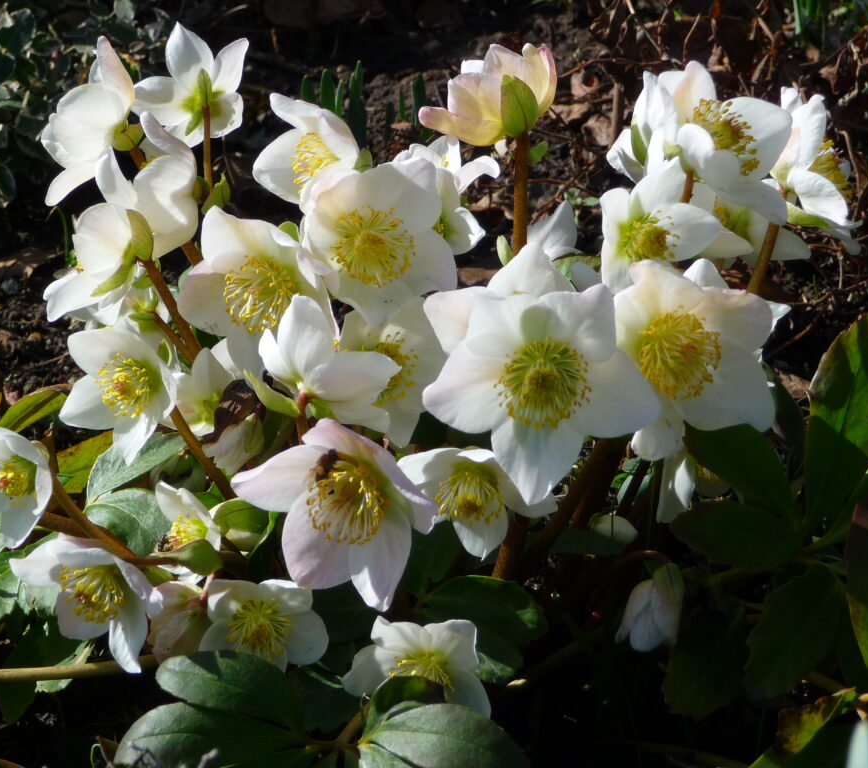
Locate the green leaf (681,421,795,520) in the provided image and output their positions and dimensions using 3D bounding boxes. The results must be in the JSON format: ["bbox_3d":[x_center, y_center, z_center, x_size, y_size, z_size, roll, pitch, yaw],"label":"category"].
[{"bbox_3d":[0.115,0.033,1.140,0.048,0.009,0.028,38,60,22],"label":"green leaf"}]

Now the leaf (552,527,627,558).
[{"bbox_3d":[0.059,0.060,1.160,0.030,0.006,0.018,8,42,9],"label":"leaf"}]

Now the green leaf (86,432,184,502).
[{"bbox_3d":[-0.113,0.032,1.150,0.045,0.012,0.026,-29,44,-20],"label":"green leaf"}]

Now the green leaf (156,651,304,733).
[{"bbox_3d":[-0.070,0.107,1.050,0.056,0.010,0.030,15,46,24],"label":"green leaf"}]

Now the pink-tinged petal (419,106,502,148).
[{"bbox_3d":[0.011,-0.095,1.130,0.026,0.014,0.024,-25,37,-38],"label":"pink-tinged petal"}]

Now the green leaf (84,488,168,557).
[{"bbox_3d":[-0.114,0.052,1.140,0.034,0.012,0.026,19,44,21],"label":"green leaf"}]

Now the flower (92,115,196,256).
[{"bbox_3d":[-0.111,-0.076,1.180,0.028,0.053,0.050,10,29,31],"label":"flower"}]

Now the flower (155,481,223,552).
[{"bbox_3d":[-0.088,0.050,1.100,0.022,0.034,0.036,-18,33,-37],"label":"flower"}]

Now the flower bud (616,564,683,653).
[{"bbox_3d":[0.080,0.083,1.130,0.021,0.032,0.021,21,18,-3],"label":"flower bud"}]

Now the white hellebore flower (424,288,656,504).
[{"bbox_3d":[0.037,0.004,1.050,0.081,0.074,0.030,0,5,0],"label":"white hellebore flower"}]

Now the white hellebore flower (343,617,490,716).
[{"bbox_3d":[-0.006,0.100,1.060,0.050,0.040,0.026,1,24,3],"label":"white hellebore flower"}]

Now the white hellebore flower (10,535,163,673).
[{"bbox_3d":[-0.127,0.080,1.110,0.052,0.047,0.030,13,17,23],"label":"white hellebore flower"}]

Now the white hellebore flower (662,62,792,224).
[{"bbox_3d":[0.116,-0.095,1.200,0.030,0.058,0.058,-36,6,32],"label":"white hellebore flower"}]

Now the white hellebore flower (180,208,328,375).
[{"bbox_3d":[-0.067,-0.035,1.150,0.058,0.058,0.030,13,12,22],"label":"white hellebore flower"}]

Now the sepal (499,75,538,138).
[{"bbox_3d":[0.033,-0.109,1.200,0.017,0.025,0.008,-2,18,-5],"label":"sepal"}]

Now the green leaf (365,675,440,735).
[{"bbox_3d":[-0.011,0.114,1.080,0.028,0.012,0.022,-33,45,-19],"label":"green leaf"}]

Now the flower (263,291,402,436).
[{"bbox_3d":[-0.037,-0.007,1.080,0.048,0.042,0.030,10,34,18],"label":"flower"}]

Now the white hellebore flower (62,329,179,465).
[{"bbox_3d":[-0.118,0.005,1.140,0.044,0.047,0.025,13,11,26],"label":"white hellebore flower"}]

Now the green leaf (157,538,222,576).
[{"bbox_3d":[-0.089,0.063,1.110,0.024,0.009,0.014,-7,41,-8],"label":"green leaf"}]

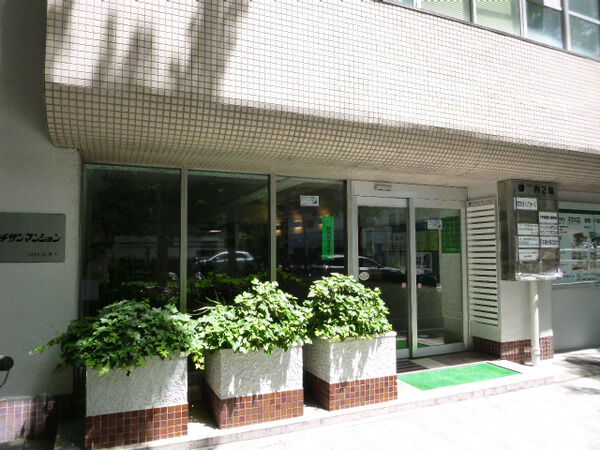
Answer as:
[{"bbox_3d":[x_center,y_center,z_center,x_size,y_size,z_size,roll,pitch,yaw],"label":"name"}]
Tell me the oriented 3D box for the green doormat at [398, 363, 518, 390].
[{"bbox_3d":[1.799,1.667,4.855,1.360,0.019,0.537,1,-4,-24],"label":"green doormat"}]

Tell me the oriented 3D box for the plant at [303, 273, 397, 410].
[{"bbox_3d":[0.422,1.055,4.262,0.857,1.190,0.789,1,-4,-24],"label":"plant"}]

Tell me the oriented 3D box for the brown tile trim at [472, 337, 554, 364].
[{"bbox_3d":[2.867,1.662,5.917,0.959,0.279,0.571,1,-4,-24],"label":"brown tile trim"}]

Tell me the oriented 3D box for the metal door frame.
[{"bbox_3d":[1.563,0.692,5.750,1.829,2.094,0.082,1,-4,-24],"label":"metal door frame"}]

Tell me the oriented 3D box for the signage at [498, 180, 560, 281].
[{"bbox_3d":[3.001,0.077,5.641,0.843,1.238,0.211,1,-4,-24],"label":"signage"}]

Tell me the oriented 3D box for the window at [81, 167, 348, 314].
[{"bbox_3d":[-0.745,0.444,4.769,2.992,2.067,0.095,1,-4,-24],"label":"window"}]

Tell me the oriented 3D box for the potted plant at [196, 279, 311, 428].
[{"bbox_3d":[-0.462,1.055,3.873,0.870,1.156,0.816,1,-4,-24],"label":"potted plant"}]

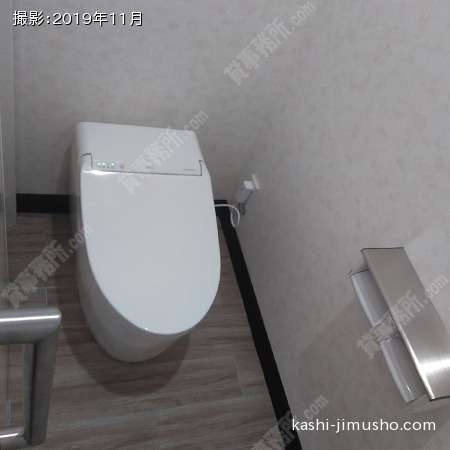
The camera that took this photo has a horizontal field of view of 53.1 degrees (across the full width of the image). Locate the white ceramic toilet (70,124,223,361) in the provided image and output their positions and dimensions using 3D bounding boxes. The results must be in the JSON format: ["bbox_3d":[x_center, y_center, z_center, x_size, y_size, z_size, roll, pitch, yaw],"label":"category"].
[{"bbox_3d":[-0.272,0.101,1.417,0.376,0.481,0.685,1,54,-23],"label":"white ceramic toilet"}]

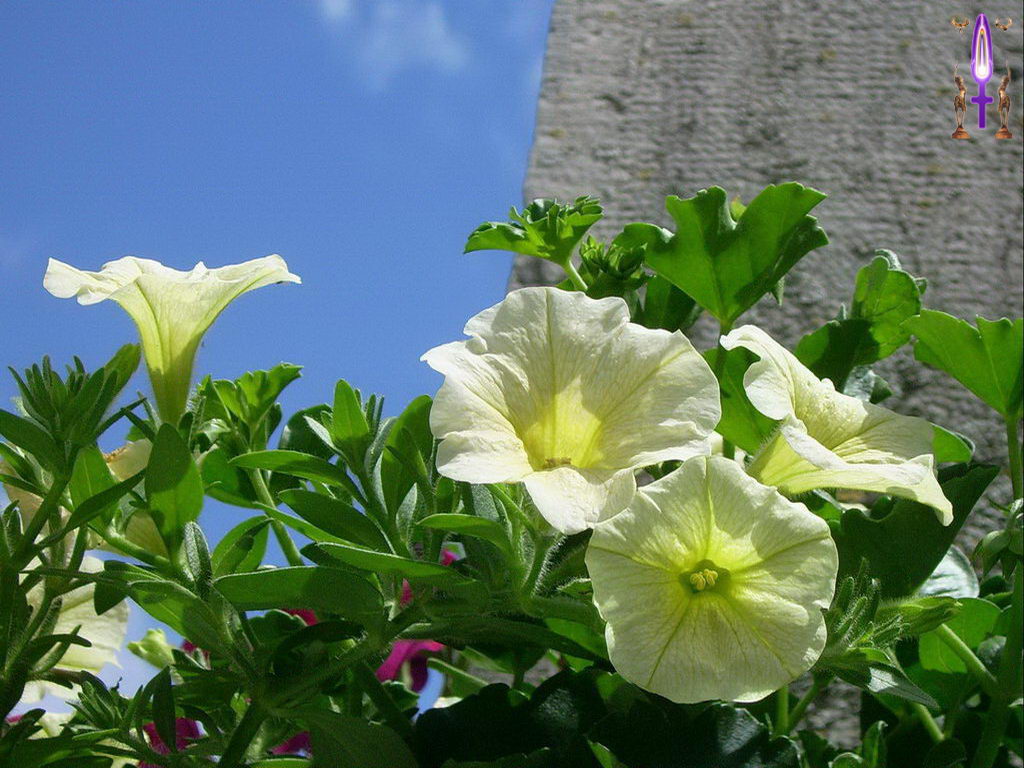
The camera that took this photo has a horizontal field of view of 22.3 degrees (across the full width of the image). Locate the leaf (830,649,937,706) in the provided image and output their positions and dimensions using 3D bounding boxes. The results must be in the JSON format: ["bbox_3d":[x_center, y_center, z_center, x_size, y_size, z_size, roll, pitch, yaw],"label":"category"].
[{"bbox_3d":[0.095,0.075,0.665,0.031,0.012,0.007,18,-39,25],"label":"leaf"}]

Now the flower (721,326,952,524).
[{"bbox_3d":[0.081,0.015,0.680,0.062,0.063,0.042,22,-57,-40],"label":"flower"}]

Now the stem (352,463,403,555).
[{"bbox_3d":[-0.036,0.033,0.690,0.004,0.026,0.004,-26,-6,3],"label":"stem"}]

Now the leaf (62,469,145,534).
[{"bbox_3d":[-0.107,0.031,0.685,0.028,0.005,0.010,-39,-22,0],"label":"leaf"}]

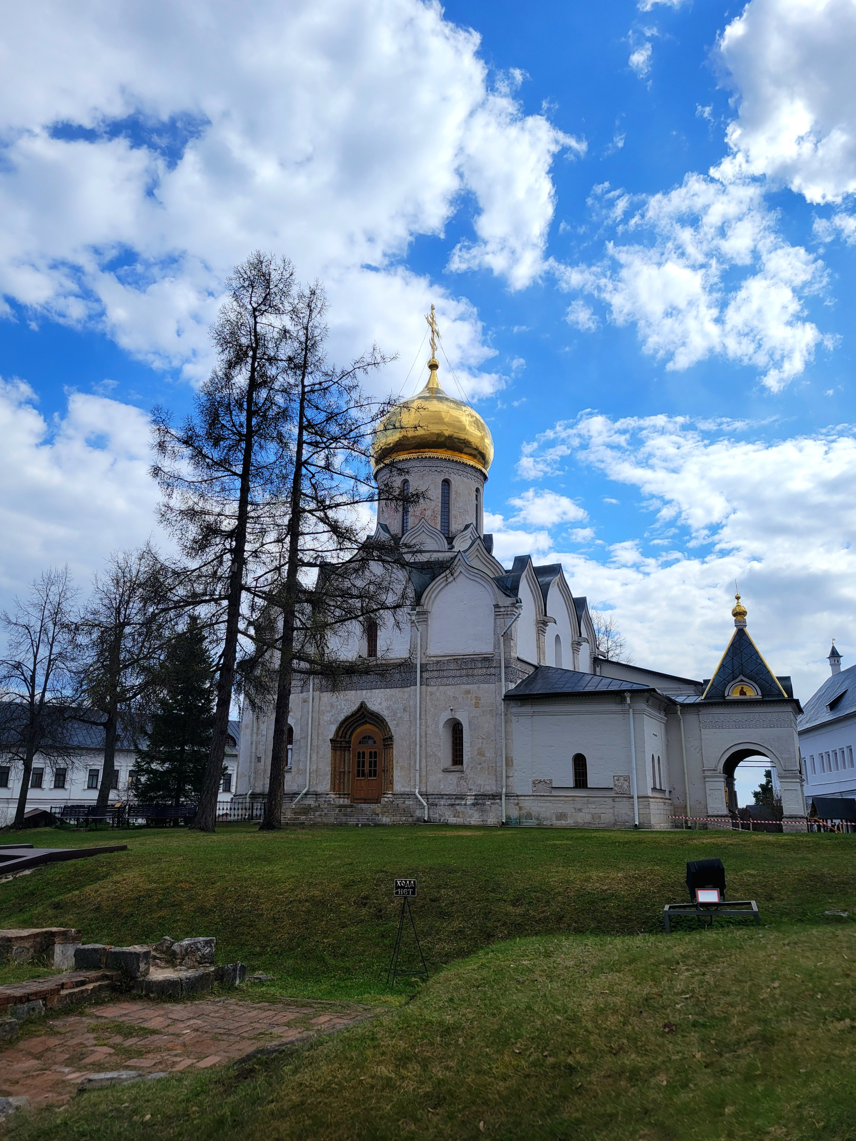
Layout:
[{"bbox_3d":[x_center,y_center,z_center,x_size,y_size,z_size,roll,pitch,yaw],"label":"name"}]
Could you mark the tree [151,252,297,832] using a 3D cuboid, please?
[{"bbox_3d":[-8.784,-2.375,36.337,6.500,25.700,6.400,0,-15,0],"label":"tree"}]

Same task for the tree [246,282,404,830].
[{"bbox_3d":[-4.338,-1.695,37.716,7.100,25.100,6.600,0,-15,0],"label":"tree"}]

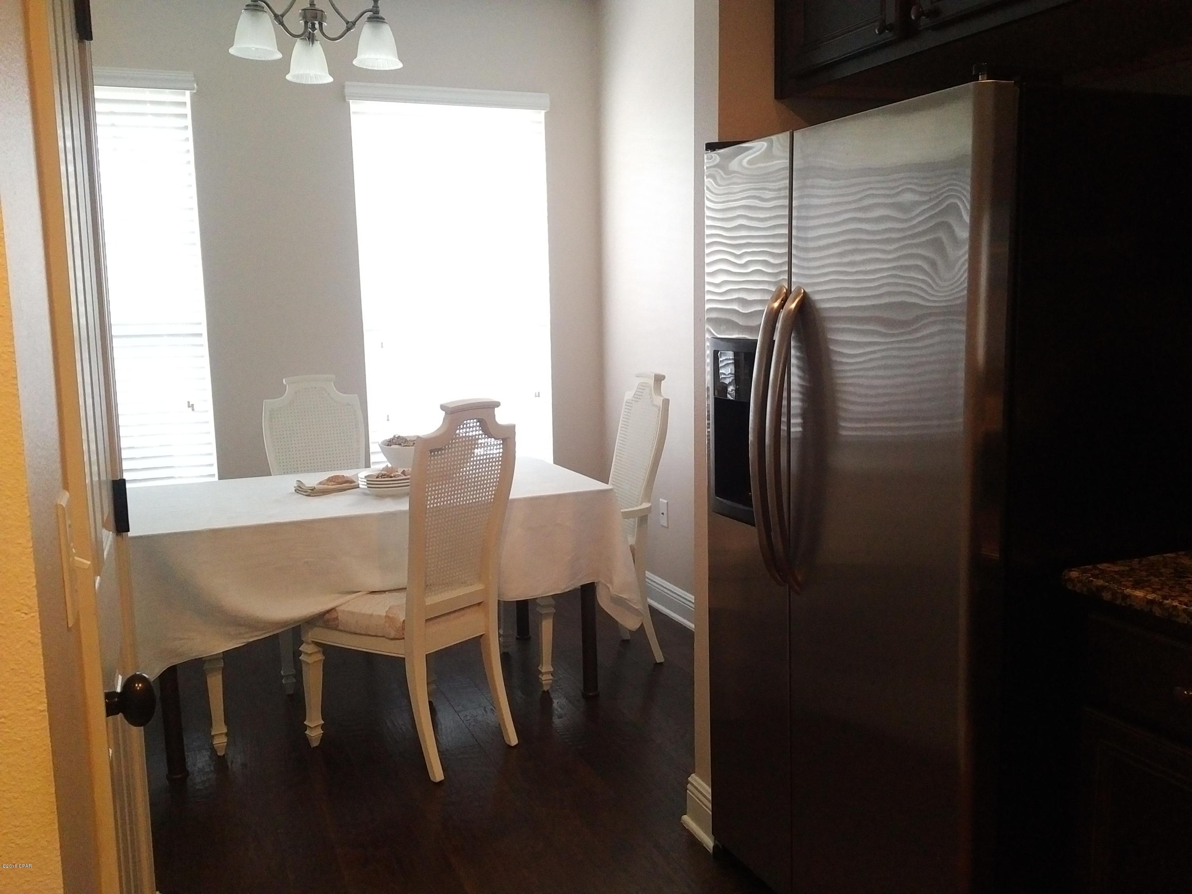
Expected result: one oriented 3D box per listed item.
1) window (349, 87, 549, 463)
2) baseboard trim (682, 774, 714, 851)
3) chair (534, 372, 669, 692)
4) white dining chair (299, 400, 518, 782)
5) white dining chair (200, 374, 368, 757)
[{"bbox_3d":[-0.667,-0.669,4.513,0.927,1.911,0.060,-4,9,-21],"label":"window"},{"bbox_3d":[0.271,0.934,2.385,0.028,0.148,0.174,-4,9,-21],"label":"baseboard trim"},{"bbox_3d":[-0.038,0.286,3.568,0.602,1.106,0.550,-5,9,-24],"label":"chair"},{"bbox_3d":[-0.554,0.393,2.879,0.602,1.106,0.500,6,11,40],"label":"white dining chair"},{"bbox_3d":[-1.032,0.295,3.621,0.500,1.106,0.602,-5,9,-26],"label":"white dining chair"}]

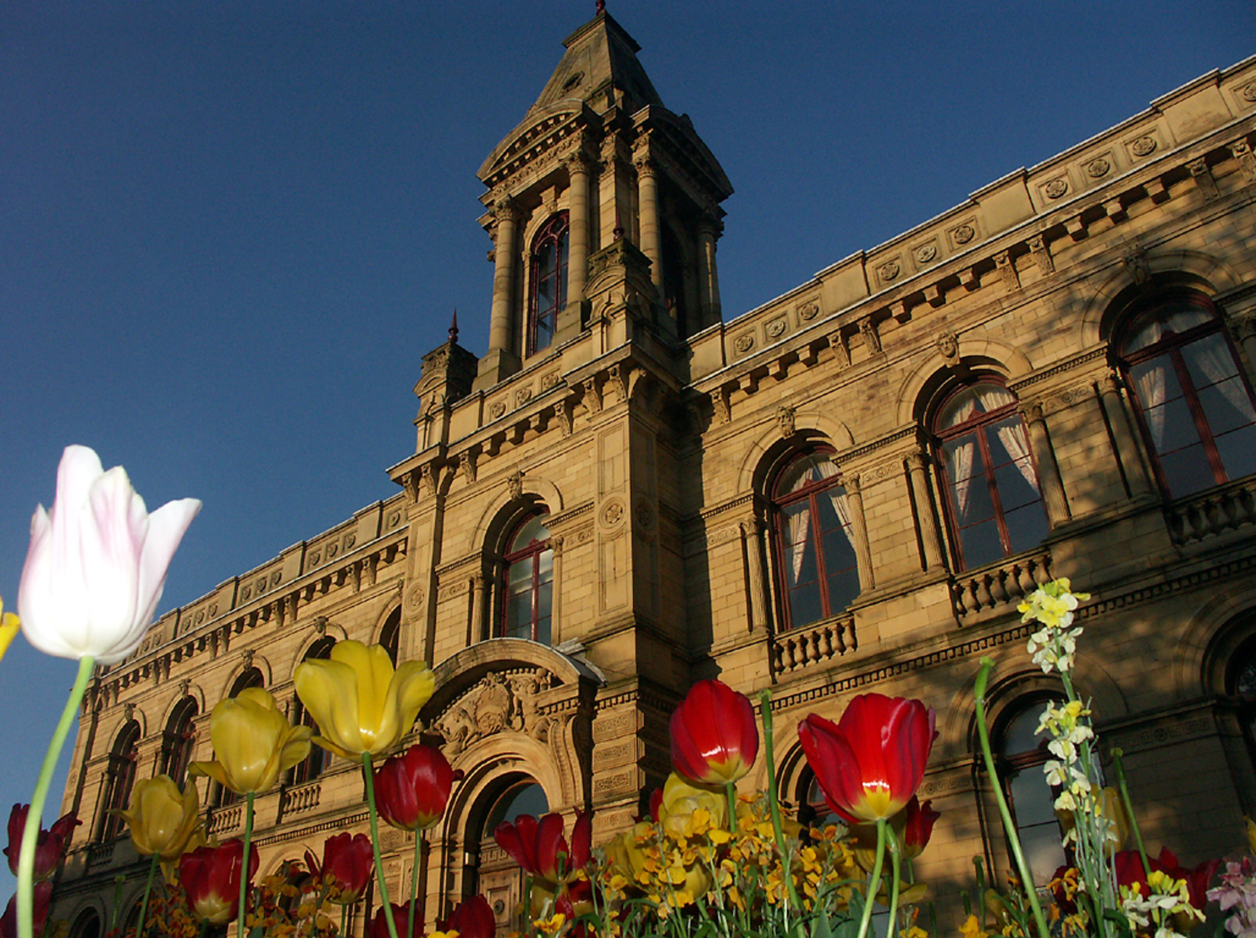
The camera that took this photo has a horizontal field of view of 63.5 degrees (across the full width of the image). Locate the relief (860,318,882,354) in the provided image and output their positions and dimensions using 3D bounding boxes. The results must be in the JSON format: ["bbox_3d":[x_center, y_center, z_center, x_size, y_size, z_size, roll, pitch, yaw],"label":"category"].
[{"bbox_3d":[4.010,-2.191,16.769,0.234,0.559,0.338,-24,-38,33],"label":"relief"}]

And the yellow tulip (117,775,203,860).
[{"bbox_3d":[-0.428,0.317,0.930,0.068,0.066,0.068,11,-33,-21],"label":"yellow tulip"}]

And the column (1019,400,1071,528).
[{"bbox_3d":[6.335,-0.085,15.404,0.300,2.060,0.300,-24,-37,33],"label":"column"}]

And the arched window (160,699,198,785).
[{"bbox_3d":[-11.857,7.770,27.212,1.430,3.315,0.286,-24,-38,33],"label":"arched window"}]

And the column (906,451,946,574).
[{"bbox_3d":[4.815,0.638,16.453,0.300,2.060,0.300,-24,-37,33],"label":"column"}]

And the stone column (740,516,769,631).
[{"bbox_3d":[2.252,1.881,18.207,0.300,2.060,0.300,-2,-31,-1],"label":"stone column"}]

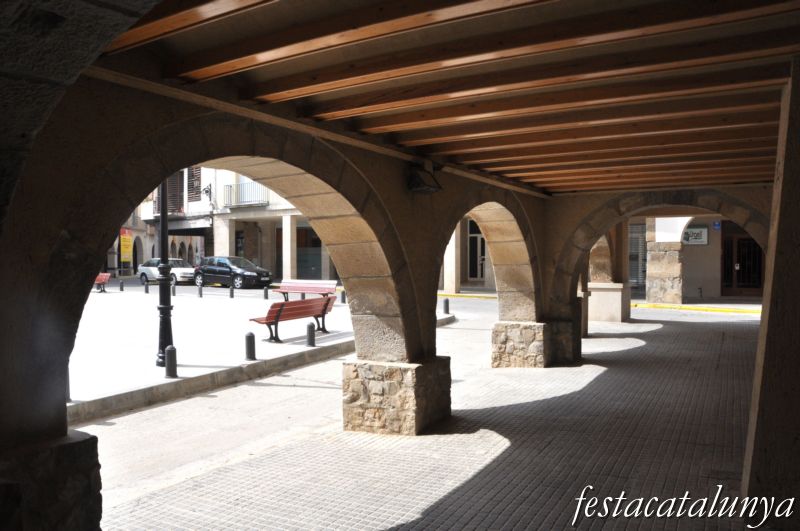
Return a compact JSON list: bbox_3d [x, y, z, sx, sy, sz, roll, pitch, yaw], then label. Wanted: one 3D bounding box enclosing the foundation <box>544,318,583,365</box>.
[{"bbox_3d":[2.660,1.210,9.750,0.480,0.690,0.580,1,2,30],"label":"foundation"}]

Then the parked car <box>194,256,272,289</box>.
[{"bbox_3d":[-8.421,0.335,30.070,4.150,1.470,1.720,1,2,30],"label":"parked car"}]

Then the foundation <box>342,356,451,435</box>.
[{"bbox_3d":[-0.013,1.310,6.312,0.790,0.660,0.900,0,0,23],"label":"foundation"}]

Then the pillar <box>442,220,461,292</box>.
[{"bbox_3d":[2.010,-0.380,22.700,0.460,2.900,0.460,1,2,30],"label":"pillar"}]

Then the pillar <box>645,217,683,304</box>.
[{"bbox_3d":[8.350,-0.140,18.800,1.000,2.700,0.650,1,2,30],"label":"pillar"}]

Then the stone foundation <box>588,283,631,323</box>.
[{"bbox_3d":[5.691,0.956,16.538,1.000,1.080,1.100,1,2,30],"label":"stone foundation"}]

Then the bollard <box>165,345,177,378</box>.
[{"bbox_3d":[-2.946,1.237,7.700,0.135,0.420,0.135,1,2,30],"label":"bollard"}]

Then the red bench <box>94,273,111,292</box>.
[{"bbox_3d":[-12.528,0.701,24.541,1.750,0.780,0.600,1,2,30],"label":"red bench"}]

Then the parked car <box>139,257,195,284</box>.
[{"bbox_3d":[-12.293,0.304,32.561,4.200,1.400,1.700,1,2,30],"label":"parked car"}]

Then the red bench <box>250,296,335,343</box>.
[{"bbox_3d":[-1.970,0.985,11.280,0.600,0.730,1.770,1,2,30],"label":"red bench"}]

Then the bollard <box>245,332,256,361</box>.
[{"bbox_3d":[-2.232,1.207,8.950,0.135,0.420,0.135,0,1,0],"label":"bollard"}]

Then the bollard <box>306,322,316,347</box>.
[{"bbox_3d":[-1.514,1.184,10.250,0.135,0.420,0.135,1,2,30],"label":"bollard"}]

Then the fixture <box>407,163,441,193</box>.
[{"bbox_3d":[0.233,-0.862,5.938,0.270,0.280,0.270,1,2,30],"label":"fixture"}]

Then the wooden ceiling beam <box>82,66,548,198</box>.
[{"bbox_3d":[0.493,-1.116,6.694,0.085,0.085,8.443,1,2,30],"label":"wooden ceiling beam"}]

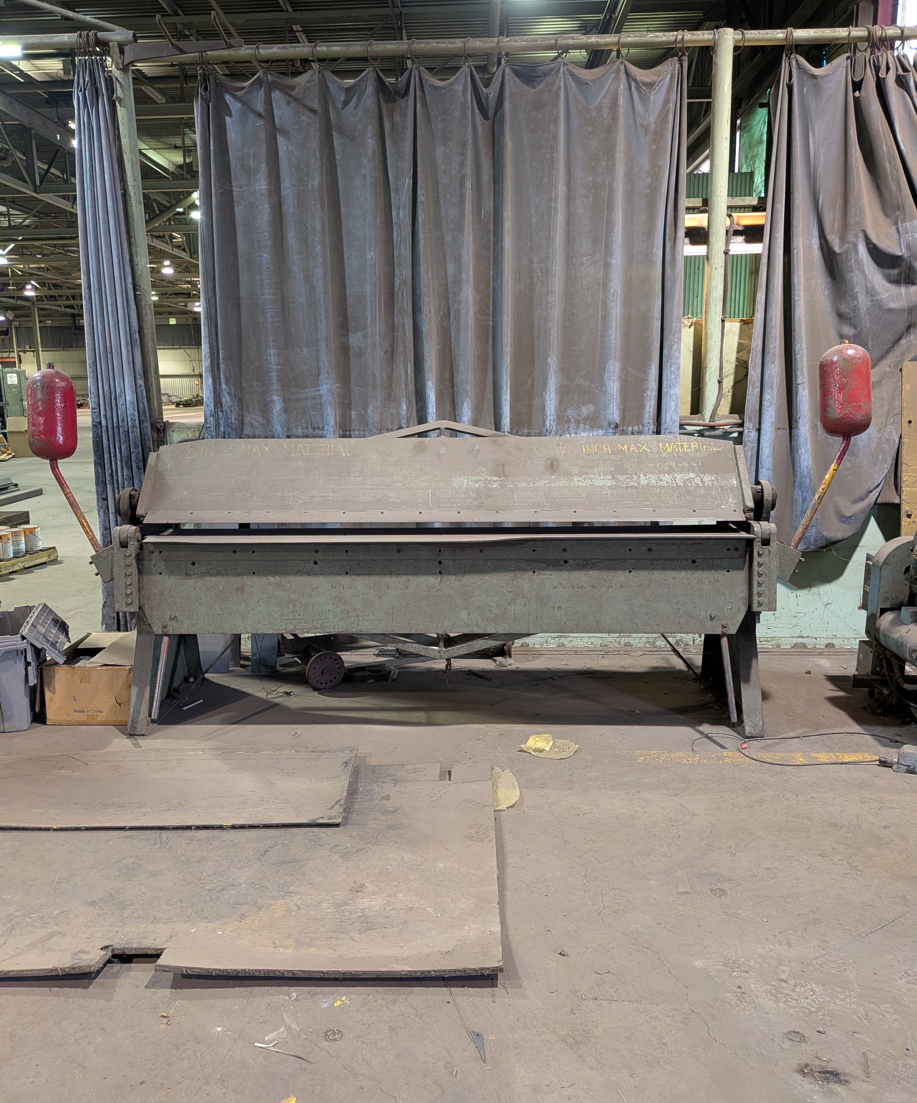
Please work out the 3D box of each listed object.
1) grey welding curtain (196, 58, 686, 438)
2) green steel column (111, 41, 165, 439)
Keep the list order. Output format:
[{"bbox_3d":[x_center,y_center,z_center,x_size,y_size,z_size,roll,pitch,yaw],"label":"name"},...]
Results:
[{"bbox_3d":[-0.090,-1.086,4.128,2.280,2.340,0.160,0,12,4],"label":"grey welding curtain"},{"bbox_3d":[-1.575,-0.934,4.359,0.095,3.000,0.095,0,12,4],"label":"green steel column"}]

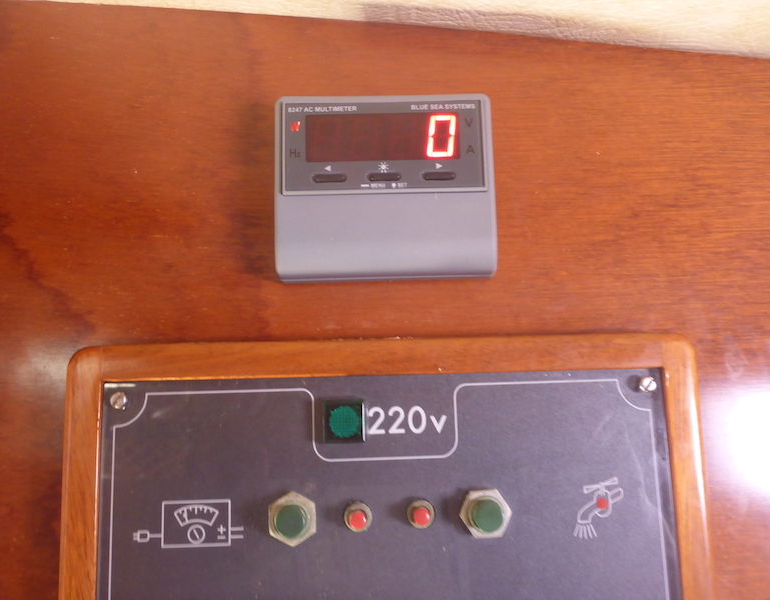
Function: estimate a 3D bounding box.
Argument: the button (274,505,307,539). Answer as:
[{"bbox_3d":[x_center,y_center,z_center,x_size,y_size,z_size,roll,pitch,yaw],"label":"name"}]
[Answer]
[{"bbox_3d":[-0.031,0.072,0.210,0.010,0.010,0.006,-1,-7,-1],"label":"button"}]

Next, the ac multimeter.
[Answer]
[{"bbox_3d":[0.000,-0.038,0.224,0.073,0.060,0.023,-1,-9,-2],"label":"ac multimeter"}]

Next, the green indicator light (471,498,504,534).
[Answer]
[{"bbox_3d":[0.033,0.070,0.208,0.010,0.010,0.006,-1,-9,-2],"label":"green indicator light"}]

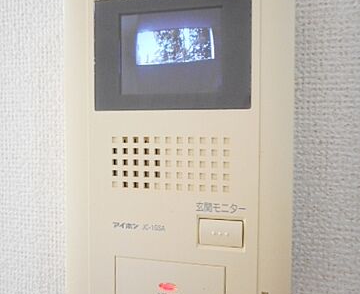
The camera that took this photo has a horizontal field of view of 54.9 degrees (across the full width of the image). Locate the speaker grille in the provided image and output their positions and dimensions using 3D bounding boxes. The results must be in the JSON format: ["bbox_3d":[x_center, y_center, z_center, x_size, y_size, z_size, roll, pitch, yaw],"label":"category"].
[{"bbox_3d":[-0.006,0.009,0.200,0.069,0.029,0.006,1,2,14],"label":"speaker grille"}]

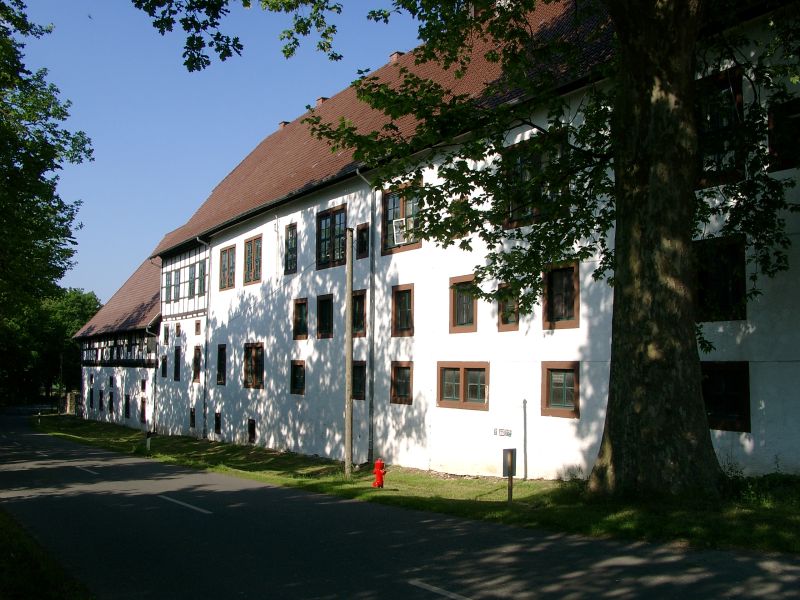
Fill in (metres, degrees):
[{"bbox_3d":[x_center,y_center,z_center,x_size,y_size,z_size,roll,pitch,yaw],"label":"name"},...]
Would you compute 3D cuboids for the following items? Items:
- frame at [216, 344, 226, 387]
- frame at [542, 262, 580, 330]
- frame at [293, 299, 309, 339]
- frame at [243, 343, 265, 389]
[{"bbox_3d":[-9.461,3.484,42.093,0.220,2.175,1.241,3,-5,-33],"label":"frame"},{"bbox_3d":[3.888,-0.077,18.713,0.160,1.567,1.197,4,-6,-34],"label":"frame"},{"bbox_3d":[-3.683,0.746,29.813,0.160,1.556,1.175,4,-6,-34],"label":"frame"},{"bbox_3d":[-5.809,2.625,31.546,0.160,1.809,1.968,3,-6,-33],"label":"frame"}]

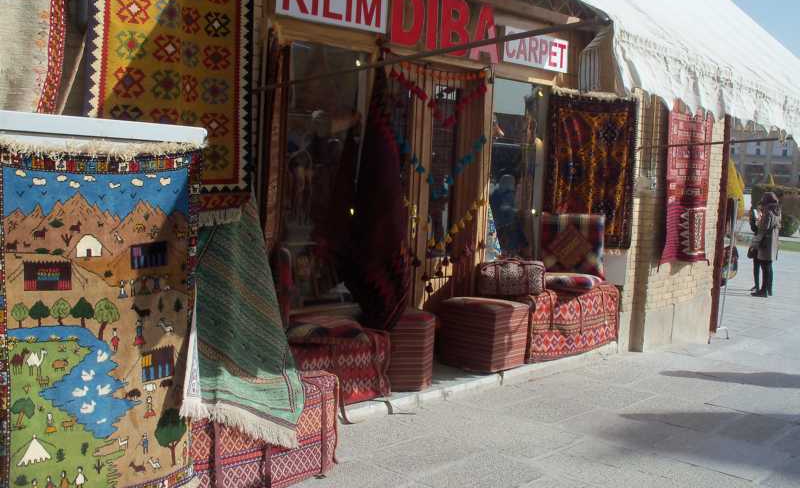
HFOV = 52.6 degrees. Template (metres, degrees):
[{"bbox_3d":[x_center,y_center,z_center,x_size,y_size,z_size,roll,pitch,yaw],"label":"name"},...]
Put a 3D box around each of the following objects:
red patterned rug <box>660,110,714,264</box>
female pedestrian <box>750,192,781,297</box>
[{"bbox_3d":[2.755,-0.572,7.716,0.930,1.550,0.060,-3,6,-43],"label":"red patterned rug"},{"bbox_3d":[5.626,0.008,12.400,0.380,1.600,0.460,3,5,18],"label":"female pedestrian"}]

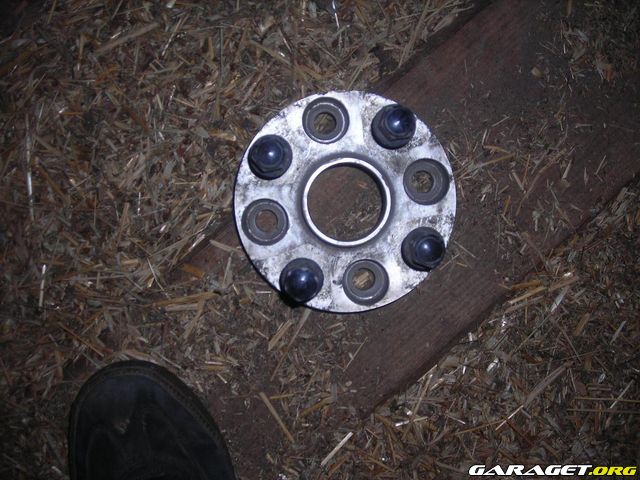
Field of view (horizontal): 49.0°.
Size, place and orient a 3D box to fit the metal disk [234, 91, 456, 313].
[{"bbox_3d":[0.016,-0.024,0.452,0.140,0.026,0.140,0,91,-2],"label":"metal disk"}]

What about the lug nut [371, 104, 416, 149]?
[{"bbox_3d":[0.047,-0.071,0.429,0.027,0.034,0.027,0,91,-2],"label":"lug nut"}]

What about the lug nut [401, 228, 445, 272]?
[{"bbox_3d":[0.066,0.006,0.432,0.027,0.034,0.027,0,91,-2],"label":"lug nut"}]

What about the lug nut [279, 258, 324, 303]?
[{"bbox_3d":[-0.011,0.025,0.429,0.027,0.034,0.027,0,91,-2],"label":"lug nut"}]

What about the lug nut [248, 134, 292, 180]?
[{"bbox_3d":[-0.030,-0.051,0.427,0.027,0.034,0.027,0,91,-2],"label":"lug nut"}]

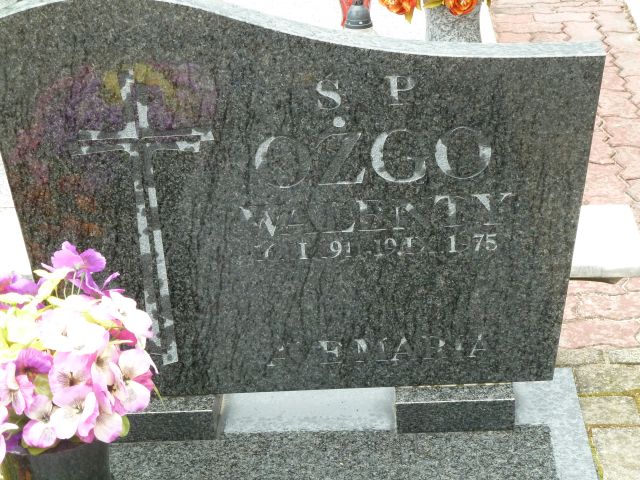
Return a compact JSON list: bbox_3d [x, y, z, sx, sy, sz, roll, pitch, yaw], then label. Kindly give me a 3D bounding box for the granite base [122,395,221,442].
[{"bbox_3d":[-0.279,0.284,2.711,0.201,0.061,0.175,-2,26,3],"label":"granite base"}]

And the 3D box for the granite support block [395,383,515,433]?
[{"bbox_3d":[0.234,0.262,2.686,0.201,0.061,0.175,-2,26,3],"label":"granite support block"}]

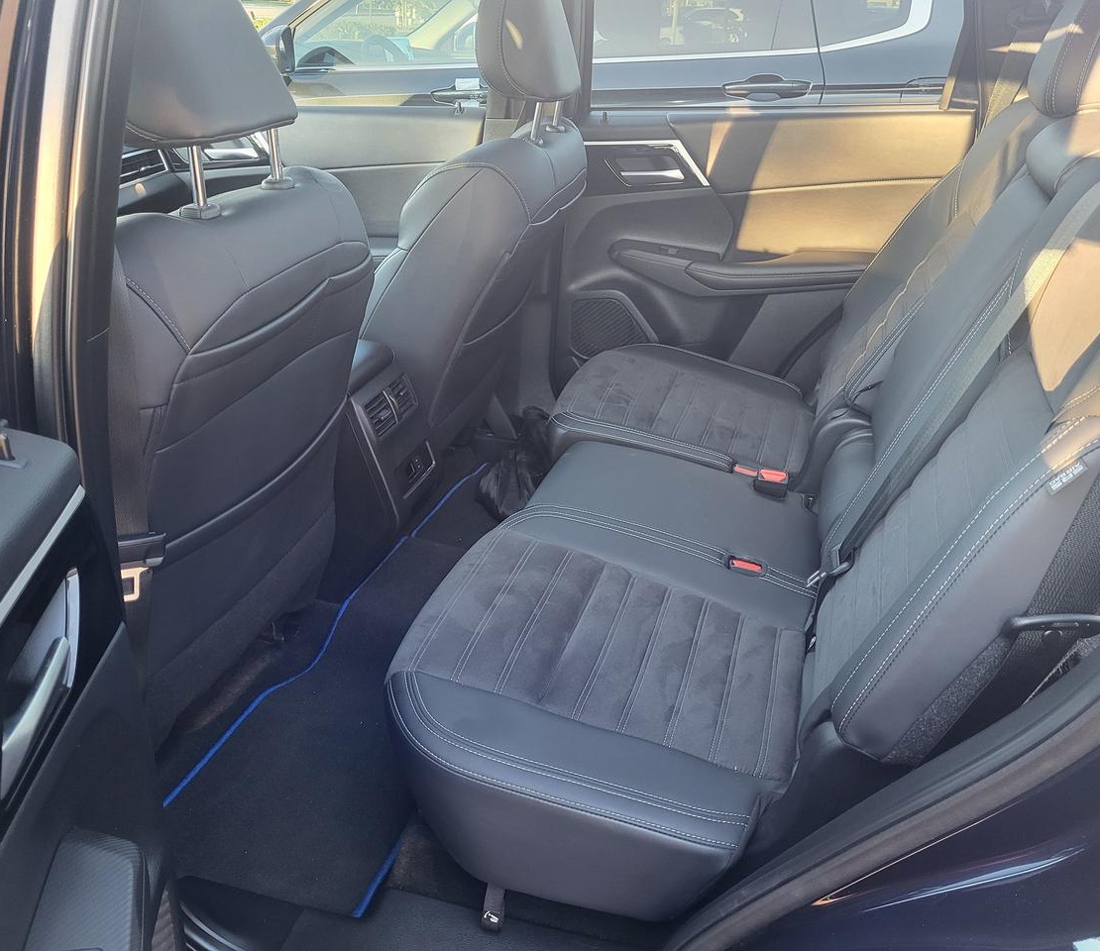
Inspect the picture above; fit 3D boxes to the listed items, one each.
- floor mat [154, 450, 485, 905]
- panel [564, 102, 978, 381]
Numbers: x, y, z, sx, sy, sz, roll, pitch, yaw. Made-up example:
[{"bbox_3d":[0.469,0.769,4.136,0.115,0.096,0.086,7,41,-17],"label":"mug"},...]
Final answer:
[{"bbox_3d":[-0.202,0.219,1.629,0.345,0.060,1.181,9,28,17],"label":"floor mat"},{"bbox_3d":[0.380,-0.401,1.947,0.772,0.640,0.130,7,28,14],"label":"panel"}]

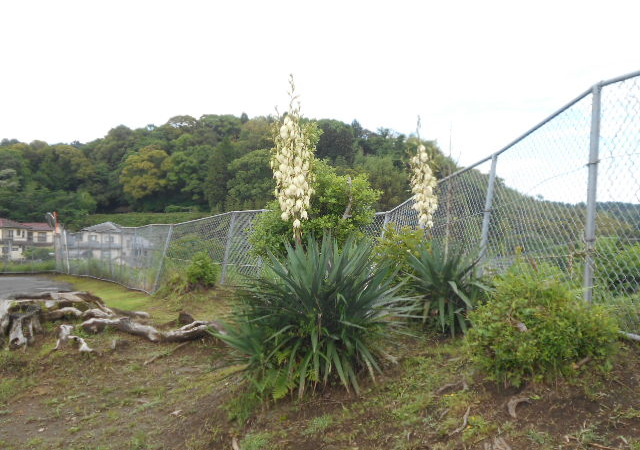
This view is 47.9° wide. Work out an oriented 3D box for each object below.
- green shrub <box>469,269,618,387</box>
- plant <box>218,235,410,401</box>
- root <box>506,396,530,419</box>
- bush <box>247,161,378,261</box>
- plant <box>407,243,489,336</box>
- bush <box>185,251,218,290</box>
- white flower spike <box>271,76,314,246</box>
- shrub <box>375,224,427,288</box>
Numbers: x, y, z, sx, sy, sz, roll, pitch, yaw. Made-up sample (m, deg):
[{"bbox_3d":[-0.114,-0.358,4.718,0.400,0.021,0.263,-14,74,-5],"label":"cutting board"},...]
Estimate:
[{"bbox_3d":[1.219,0.551,3.950,0.820,0.610,0.740,0,0,0],"label":"green shrub"},{"bbox_3d":[-0.040,0.546,4.450,1.180,0.970,1.100,0,0,0],"label":"plant"},{"bbox_3d":[0.936,0.860,3.400,0.115,0.085,0.110,0,0,0],"label":"root"},{"bbox_3d":[-0.058,0.005,7.600,1.400,1.400,1.250,0,0,0],"label":"bush"},{"bbox_3d":[1.043,0.528,5.900,0.670,0.750,0.650,0,0,0],"label":"plant"},{"bbox_3d":[-2.037,0.789,12.500,0.560,0.660,0.550,0,0,0],"label":"bush"},{"bbox_3d":[-0.170,-0.410,4.450,0.270,1.020,0.270,0,0,0],"label":"white flower spike"},{"bbox_3d":[0.770,0.321,6.900,0.520,0.660,0.500,0,0,0],"label":"shrub"}]

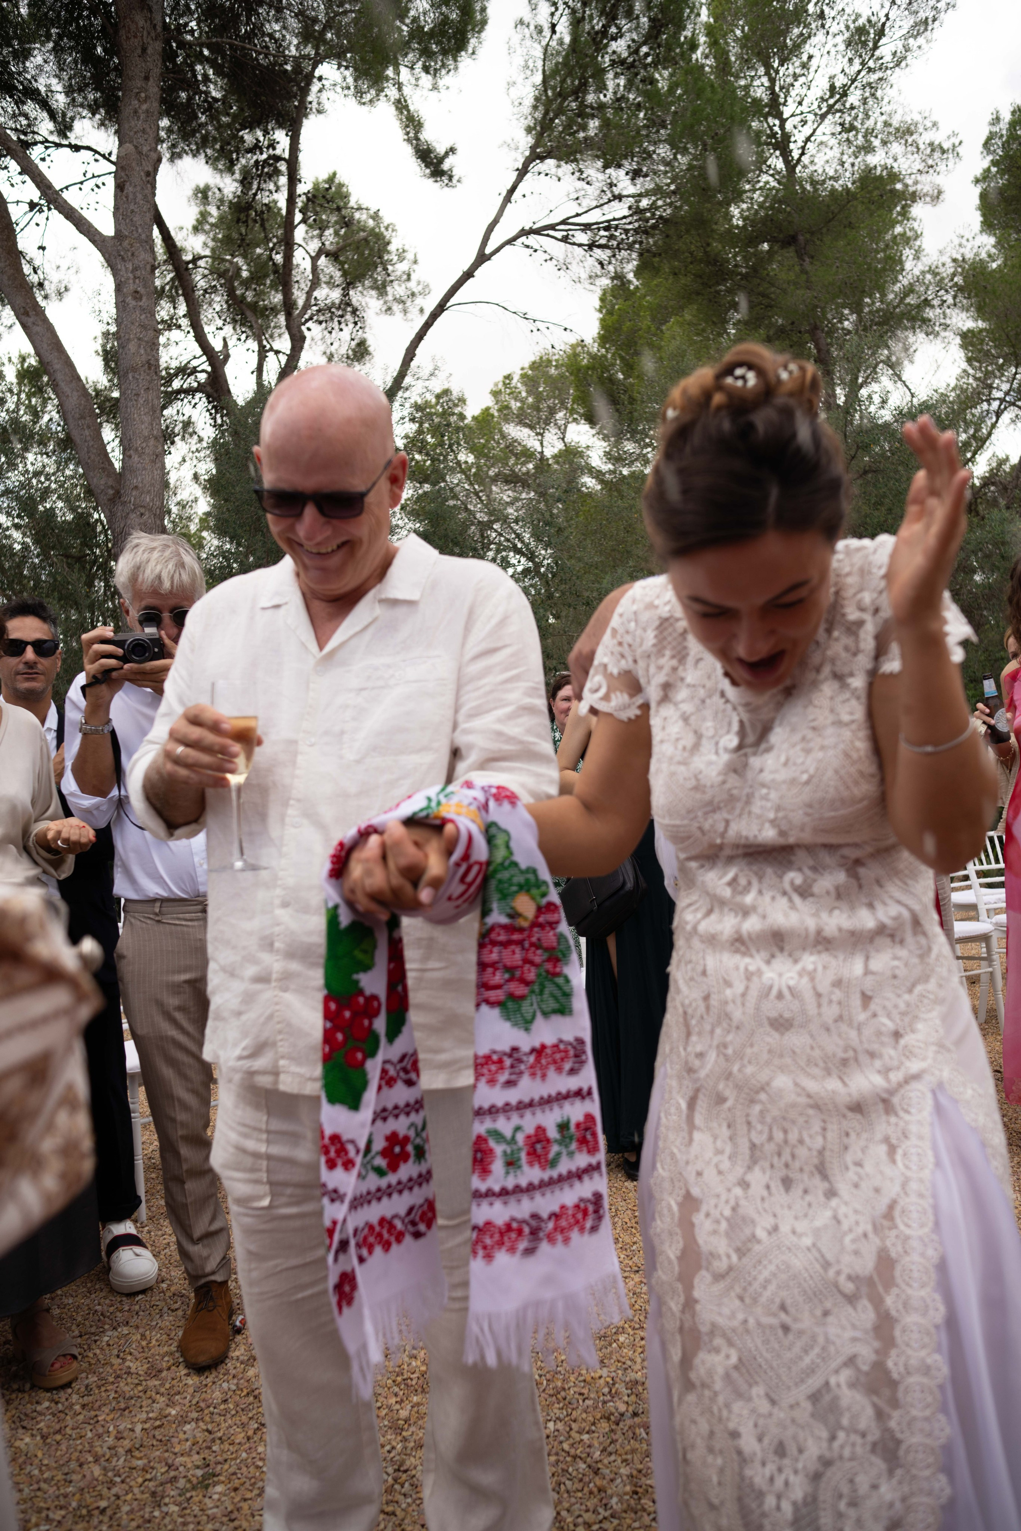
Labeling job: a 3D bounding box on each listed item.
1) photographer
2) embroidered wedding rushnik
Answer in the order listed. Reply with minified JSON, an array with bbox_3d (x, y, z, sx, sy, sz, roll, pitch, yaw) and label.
[{"bbox_3d":[-0.700,0.370,2.250,0.520,1.750,0.460,-2,1,-9],"label":"photographer"},{"bbox_3d":[-0.035,0.290,0.980,0.280,0.560,0.180,-2,1,-16],"label":"embroidered wedding rushnik"}]

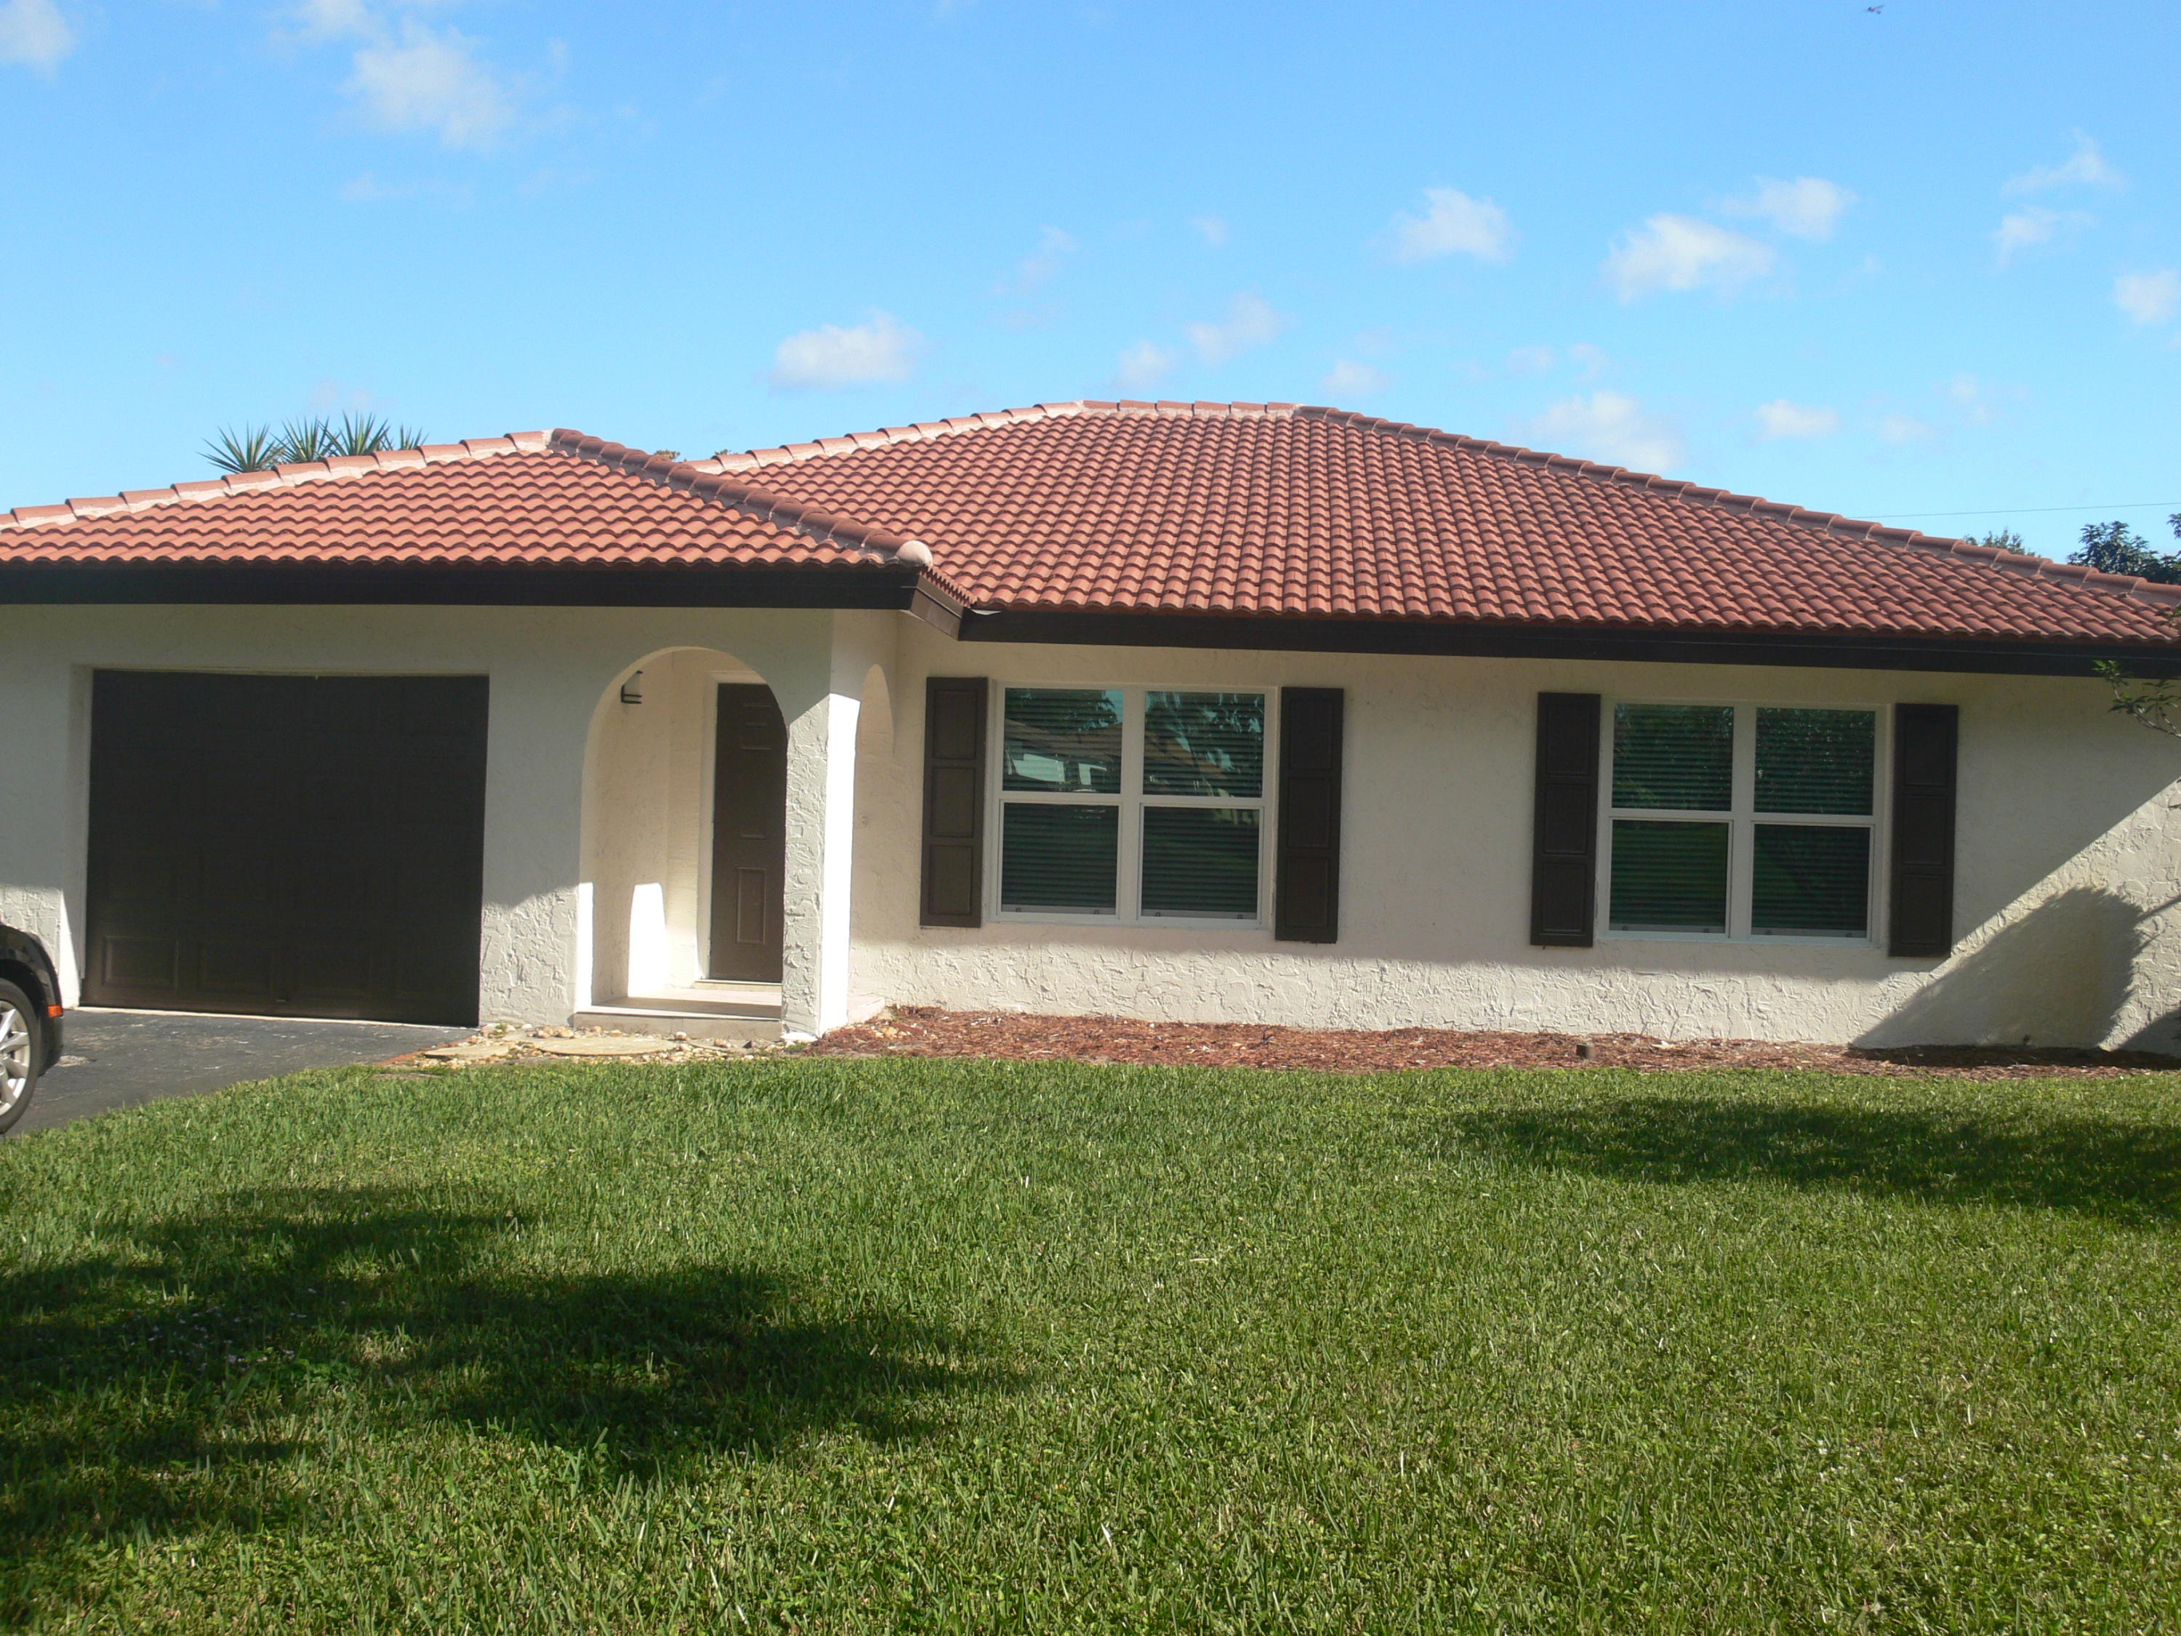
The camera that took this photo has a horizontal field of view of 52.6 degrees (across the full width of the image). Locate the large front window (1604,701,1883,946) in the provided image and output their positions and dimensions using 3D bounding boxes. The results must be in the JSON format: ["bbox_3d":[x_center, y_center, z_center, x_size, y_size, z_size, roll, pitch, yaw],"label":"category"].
[{"bbox_3d":[4.274,0.032,14.492,1.788,1.574,0.100,2,-1,5],"label":"large front window"}]

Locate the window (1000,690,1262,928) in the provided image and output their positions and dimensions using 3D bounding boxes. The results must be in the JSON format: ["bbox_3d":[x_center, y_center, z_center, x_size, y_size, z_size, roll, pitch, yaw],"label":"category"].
[{"bbox_3d":[0.273,-0.080,14.825,1.832,1.592,0.100,2,-1,5],"label":"window"}]

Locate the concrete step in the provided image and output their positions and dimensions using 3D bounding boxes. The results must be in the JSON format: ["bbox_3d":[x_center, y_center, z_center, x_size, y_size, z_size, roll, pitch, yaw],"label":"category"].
[{"bbox_3d":[-2.390,1.216,13.063,1.266,0.140,0.450,2,-1,5],"label":"concrete step"}]

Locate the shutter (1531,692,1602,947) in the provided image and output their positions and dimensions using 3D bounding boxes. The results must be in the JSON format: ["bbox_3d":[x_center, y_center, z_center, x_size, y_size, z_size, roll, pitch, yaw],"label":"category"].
[{"bbox_3d":[3.138,0.014,14.537,0.409,1.674,0.040,2,-1,5],"label":"shutter"}]

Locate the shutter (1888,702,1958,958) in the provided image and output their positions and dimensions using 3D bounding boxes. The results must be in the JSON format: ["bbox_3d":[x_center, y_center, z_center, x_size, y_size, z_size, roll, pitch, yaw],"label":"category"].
[{"bbox_3d":[5.425,0.085,14.346,0.414,1.657,0.040,2,-1,5],"label":"shutter"}]

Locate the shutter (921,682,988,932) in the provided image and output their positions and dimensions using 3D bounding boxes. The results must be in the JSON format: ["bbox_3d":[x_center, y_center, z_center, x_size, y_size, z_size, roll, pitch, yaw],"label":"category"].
[{"bbox_3d":[-0.917,-0.106,14.874,0.410,1.679,0.040,2,-1,5],"label":"shutter"}]

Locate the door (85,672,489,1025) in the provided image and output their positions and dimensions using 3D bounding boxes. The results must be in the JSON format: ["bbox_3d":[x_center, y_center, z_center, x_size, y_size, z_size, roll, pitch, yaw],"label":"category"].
[{"bbox_3d":[-4.837,0.163,13.250,2.535,2.100,0.060,2,-1,5],"label":"door"}]

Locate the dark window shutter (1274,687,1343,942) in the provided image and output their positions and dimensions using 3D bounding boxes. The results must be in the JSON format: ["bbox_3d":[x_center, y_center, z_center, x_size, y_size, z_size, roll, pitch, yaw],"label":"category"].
[{"bbox_3d":[1.462,-0.017,14.676,0.408,1.686,0.040,2,-1,5],"label":"dark window shutter"}]

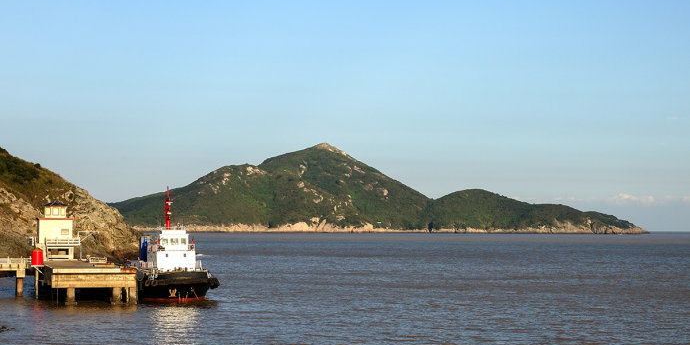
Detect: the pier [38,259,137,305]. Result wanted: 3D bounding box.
[{"bbox_3d":[-41.160,17.000,197.110,12.000,4.950,47.000,1,-3,-16],"label":"pier"}]

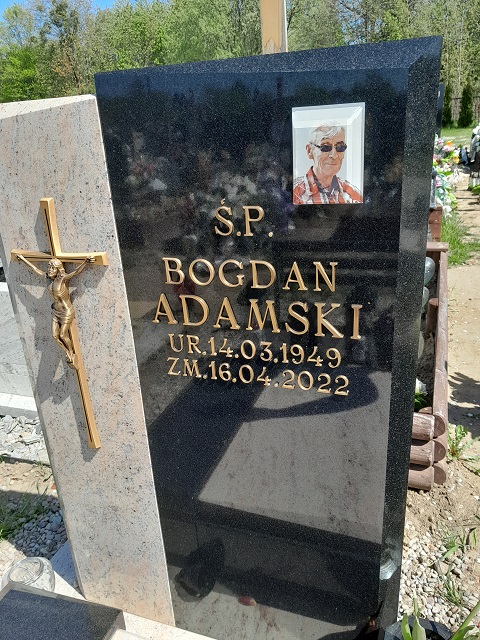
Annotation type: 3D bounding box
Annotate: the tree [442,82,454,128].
[{"bbox_3d":[12.101,-12.461,29.000,0.780,2.450,0.780,5,24,22],"label":"tree"}]

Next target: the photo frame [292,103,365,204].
[{"bbox_3d":[0.109,-0.204,0.622,0.089,0.118,0.010,4,22,19],"label":"photo frame"}]

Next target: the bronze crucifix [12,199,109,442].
[{"bbox_3d":[-0.295,0.034,0.849,0.184,0.463,0.050,4,22,19],"label":"bronze crucifix"}]

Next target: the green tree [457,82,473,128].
[{"bbox_3d":[13.071,-12.461,29.000,0.820,2.450,0.820,5,24,22],"label":"green tree"}]

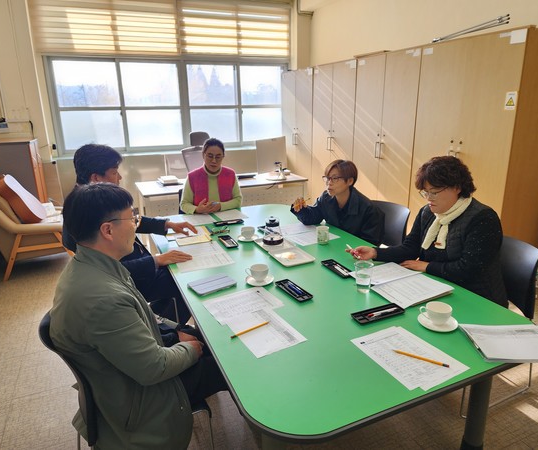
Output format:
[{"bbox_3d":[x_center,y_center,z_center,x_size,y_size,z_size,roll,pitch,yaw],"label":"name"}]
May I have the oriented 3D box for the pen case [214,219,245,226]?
[{"bbox_3d":[-0.289,-0.009,2.908,0.212,0.020,0.075,-8,18,-23],"label":"pen case"}]

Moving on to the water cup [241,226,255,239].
[{"bbox_3d":[-0.133,0.054,2.573,0.090,0.065,0.095,-1,16,0],"label":"water cup"}]

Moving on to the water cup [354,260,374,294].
[{"bbox_3d":[0.436,0.243,1.816,0.087,0.128,0.087,-1,16,0],"label":"water cup"}]

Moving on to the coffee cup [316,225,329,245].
[{"bbox_3d":[0.338,0.067,2.476,0.080,0.095,0.080,-1,16,0],"label":"coffee cup"}]

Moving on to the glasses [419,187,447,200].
[{"bbox_3d":[0.833,-0.175,1.935,0.140,0.045,0.140,-23,14,-12],"label":"glasses"}]

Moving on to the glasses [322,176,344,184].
[{"bbox_3d":[0.432,-0.291,2.470,0.140,0.045,0.140,-14,14,-36],"label":"glasses"}]

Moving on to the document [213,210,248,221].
[{"bbox_3d":[-0.313,-0.083,3.188,0.210,0.004,0.297,-8,18,-23],"label":"document"}]

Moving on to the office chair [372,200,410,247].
[{"bbox_3d":[0.738,0.266,3.102,0.590,0.810,0.520,-8,18,-23],"label":"office chair"}]

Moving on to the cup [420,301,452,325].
[{"bbox_3d":[0.645,0.345,1.549,0.122,0.063,0.095,7,18,25],"label":"cup"}]

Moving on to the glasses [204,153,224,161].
[{"bbox_3d":[-0.445,-0.566,3.199,0.140,0.045,0.140,-4,30,-11],"label":"glasses"}]

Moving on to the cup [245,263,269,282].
[{"bbox_3d":[-0.054,0.240,1.930,0.112,0.065,0.088,-1,16,0],"label":"cup"}]

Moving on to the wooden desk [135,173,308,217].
[{"bbox_3d":[-0.536,-0.135,4.627,1.815,0.735,0.800,-8,18,-24],"label":"wooden desk"}]

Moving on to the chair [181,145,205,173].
[{"bbox_3d":[-0.822,-0.536,5.122,0.640,1.260,0.640,-8,18,-23],"label":"chair"}]

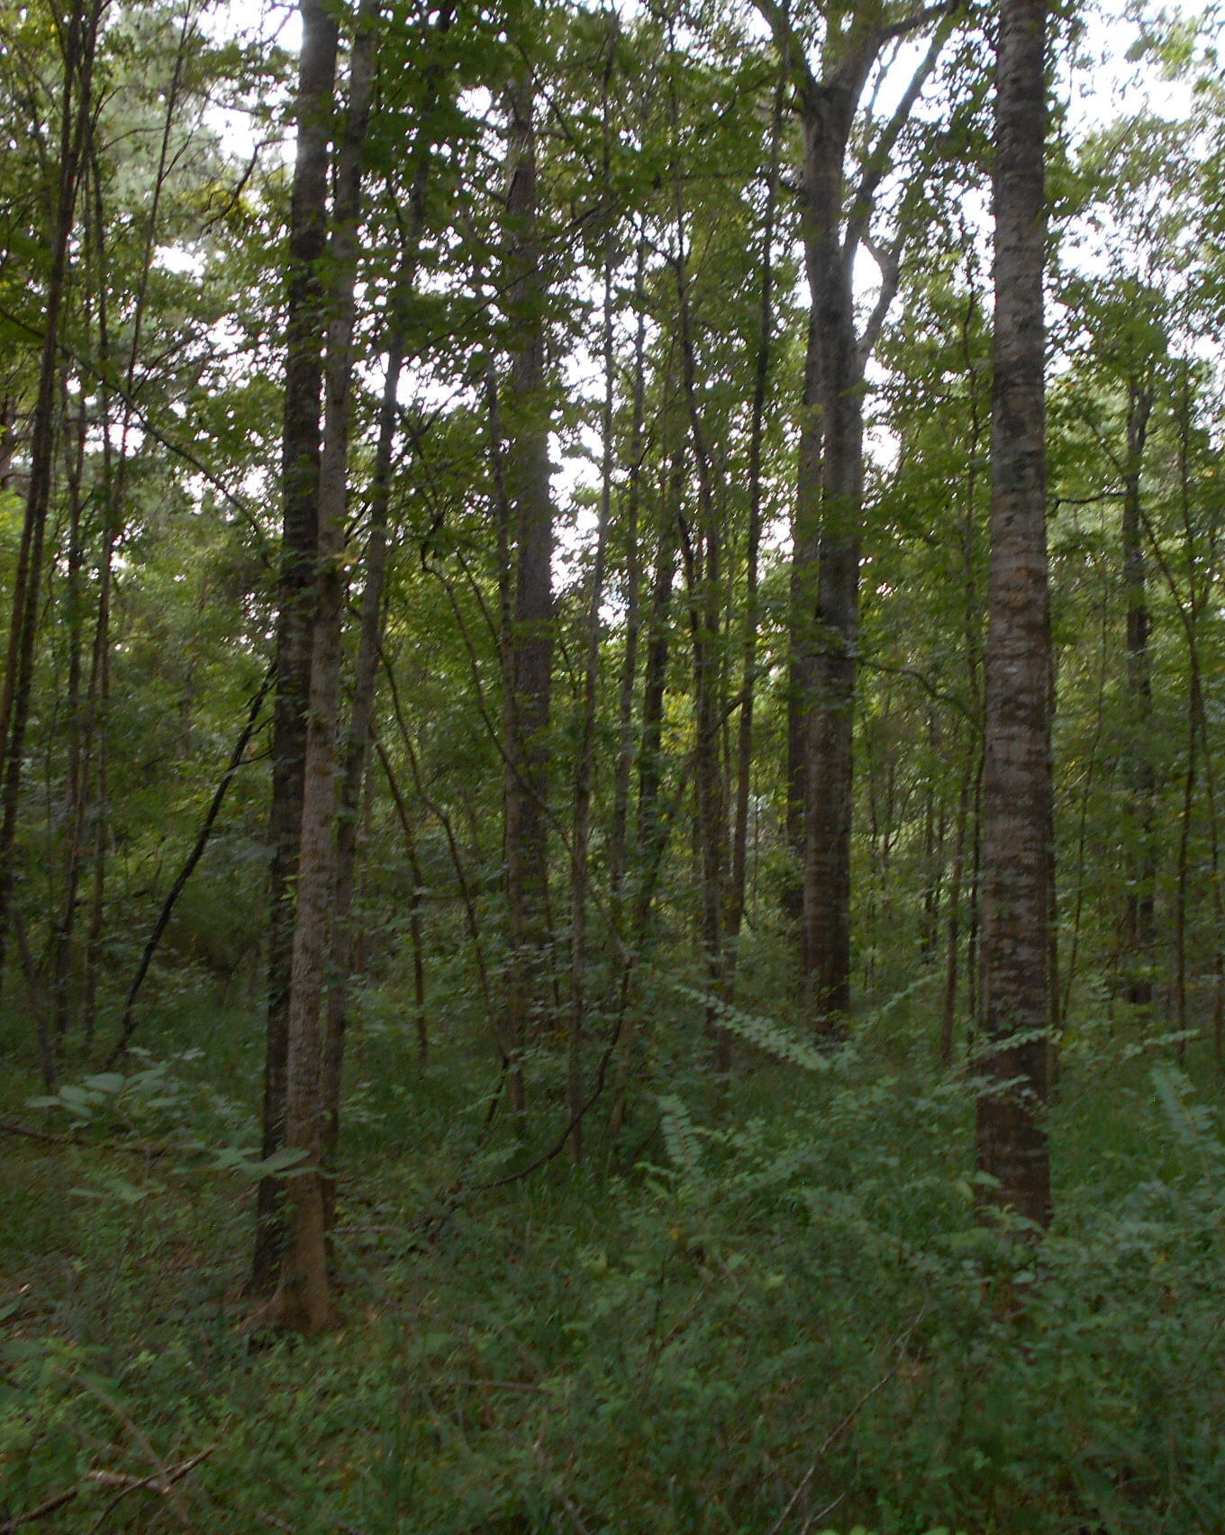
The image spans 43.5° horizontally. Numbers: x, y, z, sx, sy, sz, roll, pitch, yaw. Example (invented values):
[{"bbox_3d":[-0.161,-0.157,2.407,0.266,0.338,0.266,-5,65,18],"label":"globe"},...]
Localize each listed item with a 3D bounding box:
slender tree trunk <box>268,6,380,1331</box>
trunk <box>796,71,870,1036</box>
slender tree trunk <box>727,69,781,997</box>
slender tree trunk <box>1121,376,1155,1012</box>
[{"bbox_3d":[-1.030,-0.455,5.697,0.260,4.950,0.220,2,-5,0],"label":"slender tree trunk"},{"bbox_3d":[1.895,-1.946,13.340,0.550,8.531,0.500,1,-5,0],"label":"trunk"},{"bbox_3d":[1.230,-2.058,13.315,0.260,7.900,0.200,3,-5,0],"label":"slender tree trunk"},{"bbox_3d":[5.734,-0.853,16.780,0.330,7.033,0.300,2,-5,0],"label":"slender tree trunk"}]

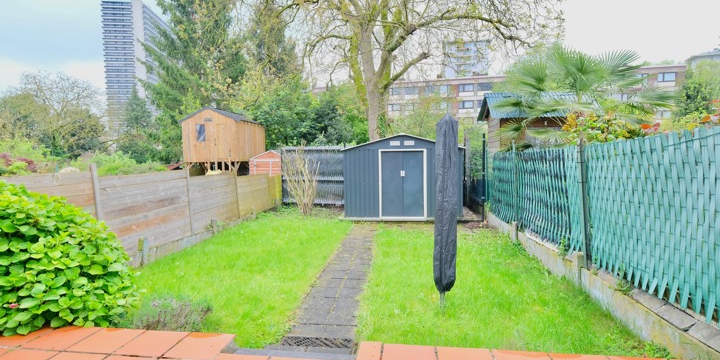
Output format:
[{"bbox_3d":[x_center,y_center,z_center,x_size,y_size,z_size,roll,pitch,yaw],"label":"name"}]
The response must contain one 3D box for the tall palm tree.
[{"bbox_3d":[4.345,-0.801,6.700,2.850,3.500,2.750,0,3,7],"label":"tall palm tree"}]

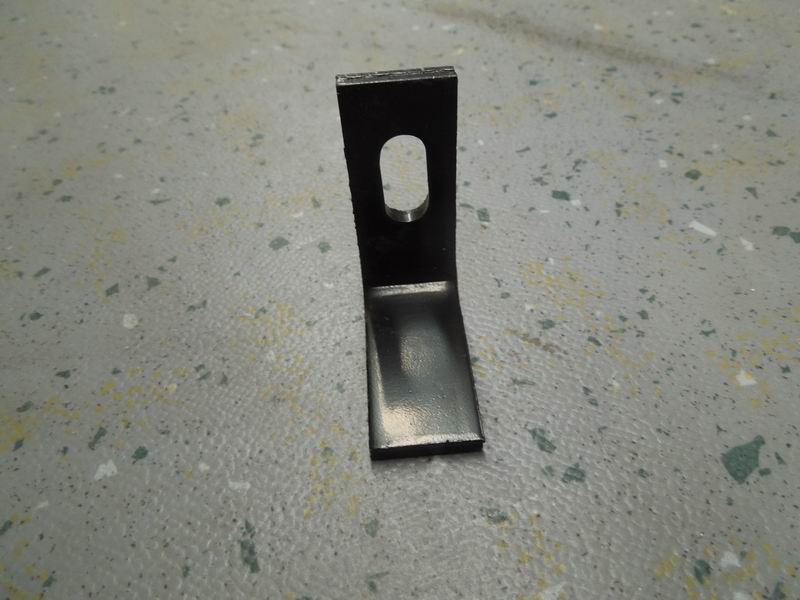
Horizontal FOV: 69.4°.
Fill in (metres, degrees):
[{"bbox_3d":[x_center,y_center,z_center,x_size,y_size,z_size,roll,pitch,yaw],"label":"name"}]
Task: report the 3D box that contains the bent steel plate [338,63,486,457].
[{"bbox_3d":[0.004,-0.007,0.157,0.032,0.077,0.068,-5,47,0],"label":"bent steel plate"}]

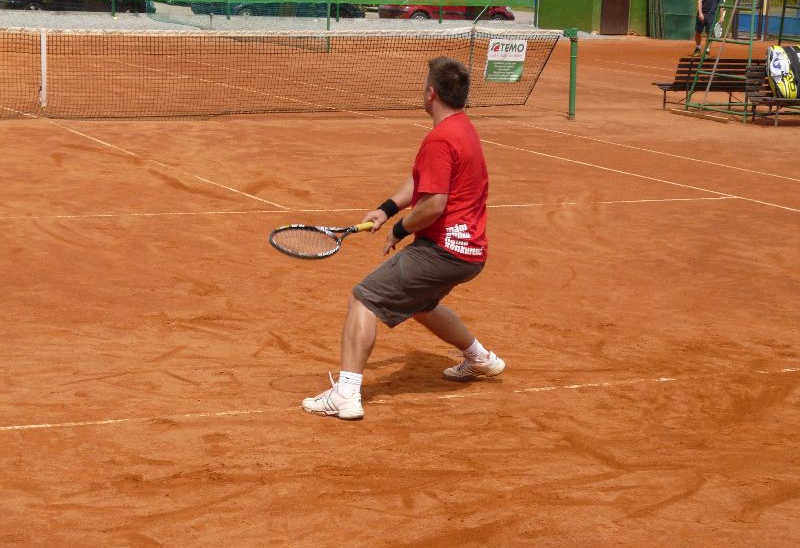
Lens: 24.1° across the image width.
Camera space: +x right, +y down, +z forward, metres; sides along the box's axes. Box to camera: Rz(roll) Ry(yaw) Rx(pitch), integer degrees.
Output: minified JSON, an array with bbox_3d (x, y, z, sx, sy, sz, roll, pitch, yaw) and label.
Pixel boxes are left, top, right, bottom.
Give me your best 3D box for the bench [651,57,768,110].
[{"bbox_3d":[4.071,-2.479,24.495,1.450,0.730,0.600,-3,11,-27],"label":"bench"}]

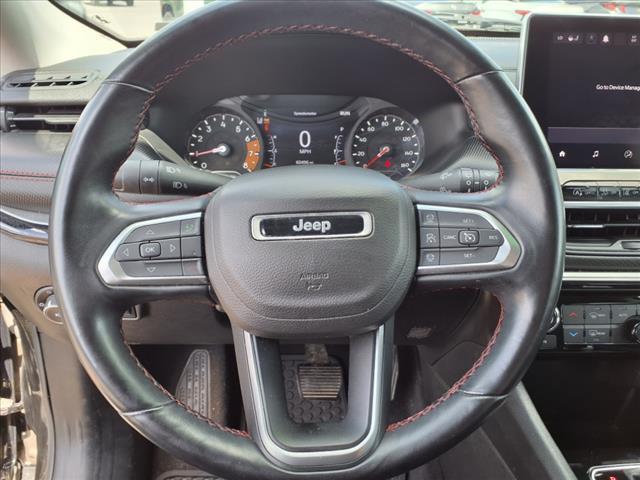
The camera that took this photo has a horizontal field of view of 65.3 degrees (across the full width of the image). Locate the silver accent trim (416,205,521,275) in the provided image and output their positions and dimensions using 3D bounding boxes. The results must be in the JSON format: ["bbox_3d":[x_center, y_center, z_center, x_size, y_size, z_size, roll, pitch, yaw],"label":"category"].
[{"bbox_3d":[0.114,0.000,0.383,0.079,0.052,0.015,-2,-3,-1],"label":"silver accent trim"}]

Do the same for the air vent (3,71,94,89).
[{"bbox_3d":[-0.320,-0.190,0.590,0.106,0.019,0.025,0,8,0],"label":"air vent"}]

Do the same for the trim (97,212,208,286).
[{"bbox_3d":[-0.130,0.007,0.385,0.083,0.053,0.015,-2,-3,-1],"label":"trim"}]

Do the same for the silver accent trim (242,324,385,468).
[{"bbox_3d":[-0.004,0.117,0.378,0.103,0.103,0.022,-2,-7,-1],"label":"silver accent trim"}]

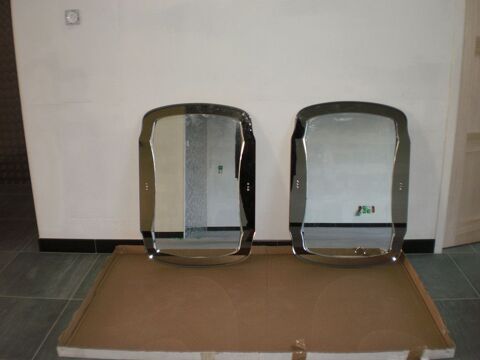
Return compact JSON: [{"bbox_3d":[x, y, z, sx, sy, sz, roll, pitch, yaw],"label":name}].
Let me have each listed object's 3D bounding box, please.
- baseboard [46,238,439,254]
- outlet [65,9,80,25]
[{"bbox_3d":[-0.017,0.348,2.611,2.060,0.080,0.014,0,18,2],"label":"baseboard"},{"bbox_3d":[-0.760,-0.740,2.273,0.075,0.075,0.015,0,18,2],"label":"outlet"}]

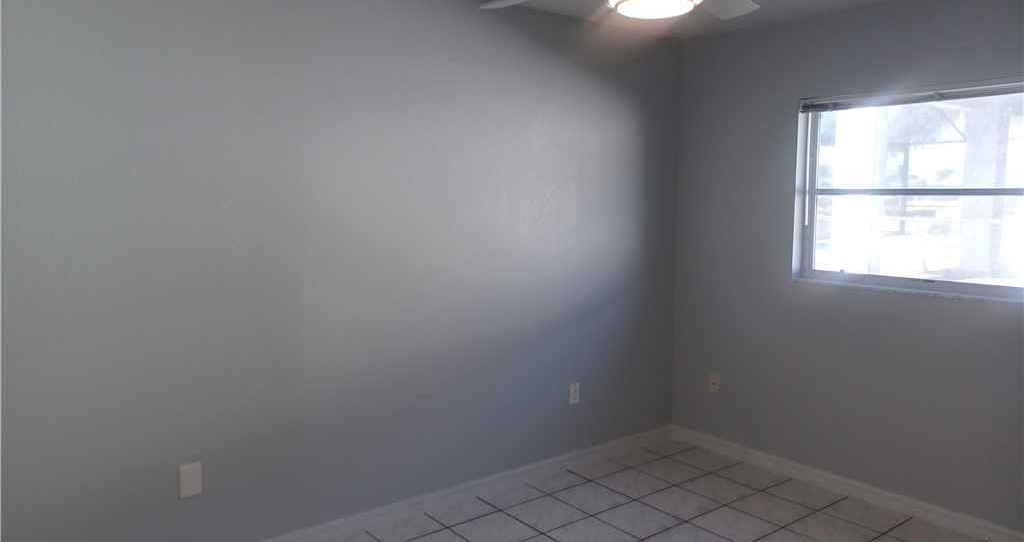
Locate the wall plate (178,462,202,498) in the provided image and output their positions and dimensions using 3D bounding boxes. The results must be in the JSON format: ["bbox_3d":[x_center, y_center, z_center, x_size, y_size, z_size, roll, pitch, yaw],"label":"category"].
[{"bbox_3d":[-1.212,0.791,2.792,0.073,0.119,0.008,-4,7,-38],"label":"wall plate"}]

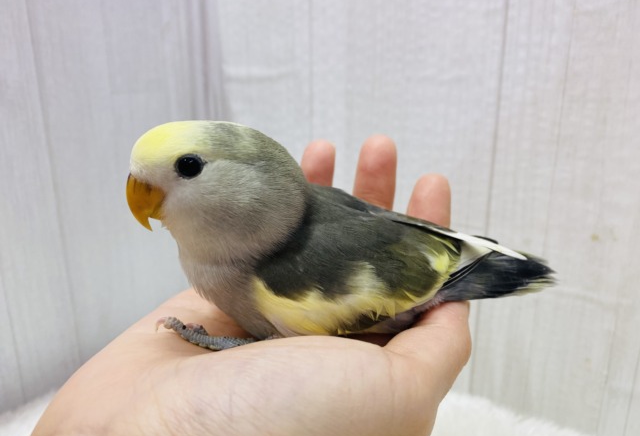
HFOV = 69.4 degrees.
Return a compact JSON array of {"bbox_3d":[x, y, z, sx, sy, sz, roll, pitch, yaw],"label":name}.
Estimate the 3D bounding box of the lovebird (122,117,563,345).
[{"bbox_3d":[0.013,0.004,0.151,0.141,0.070,0.052,-2,14,-10],"label":"lovebird"}]

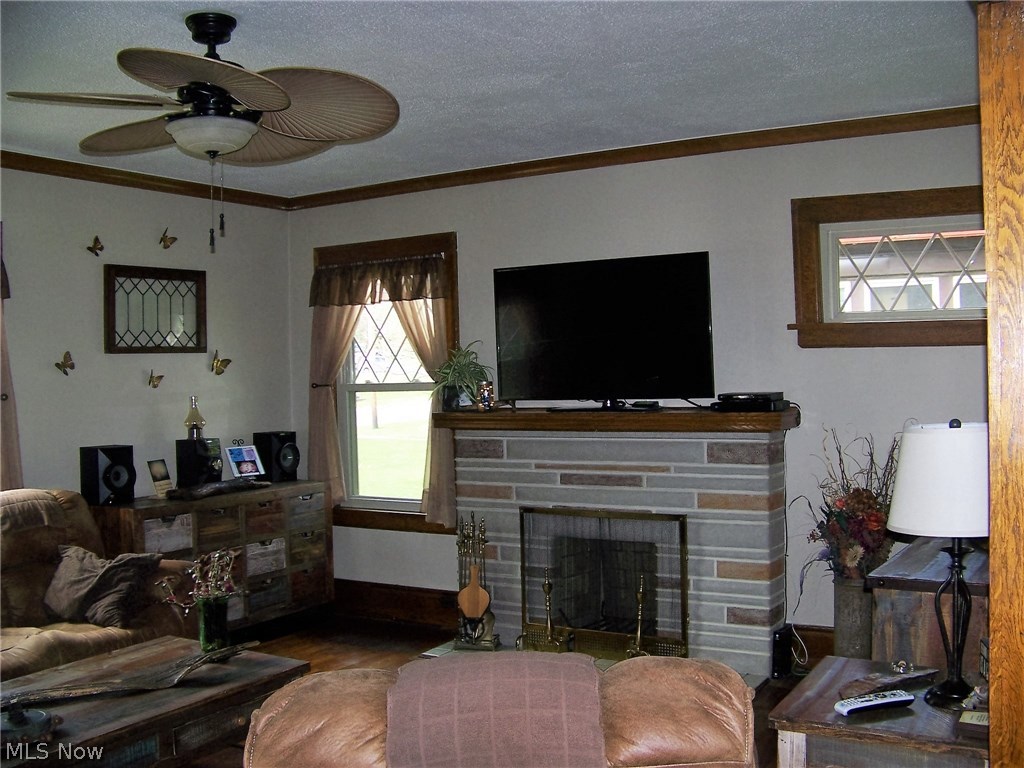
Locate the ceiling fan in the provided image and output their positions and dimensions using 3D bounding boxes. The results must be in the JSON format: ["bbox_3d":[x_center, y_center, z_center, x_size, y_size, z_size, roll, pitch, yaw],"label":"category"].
[{"bbox_3d":[-0.849,-0.846,2.924,1.120,0.410,1.120,-2,2,-17],"label":"ceiling fan"}]

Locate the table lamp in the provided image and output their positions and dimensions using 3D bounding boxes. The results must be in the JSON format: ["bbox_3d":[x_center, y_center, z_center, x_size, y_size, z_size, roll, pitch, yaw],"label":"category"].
[{"bbox_3d":[1.073,0.430,2.500,0.340,0.690,0.340,-1,1,31],"label":"table lamp"}]

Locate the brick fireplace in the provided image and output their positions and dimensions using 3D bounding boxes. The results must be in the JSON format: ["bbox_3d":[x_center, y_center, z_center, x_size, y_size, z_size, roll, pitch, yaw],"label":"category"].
[{"bbox_3d":[0.469,0.724,5.038,1.820,1.180,0.360,-1,1,31],"label":"brick fireplace"}]

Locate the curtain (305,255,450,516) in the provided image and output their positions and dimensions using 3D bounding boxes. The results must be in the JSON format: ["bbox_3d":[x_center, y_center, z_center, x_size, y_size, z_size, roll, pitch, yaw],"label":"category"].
[{"bbox_3d":[-0.746,0.009,5.872,0.970,1.550,0.120,-1,1,31],"label":"curtain"}]

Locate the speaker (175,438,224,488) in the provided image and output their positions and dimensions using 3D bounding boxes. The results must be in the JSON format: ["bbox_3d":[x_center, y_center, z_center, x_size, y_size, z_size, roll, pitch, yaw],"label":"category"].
[{"bbox_3d":[-1.621,0.415,5.394,0.180,0.250,0.170,-1,2,30],"label":"speaker"}]

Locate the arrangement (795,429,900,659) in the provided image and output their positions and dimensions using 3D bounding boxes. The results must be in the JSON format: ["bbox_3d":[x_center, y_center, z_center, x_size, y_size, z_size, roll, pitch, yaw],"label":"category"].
[{"bbox_3d":[1.447,0.780,4.389,0.460,1.180,0.400,-1,2,30],"label":"arrangement"}]

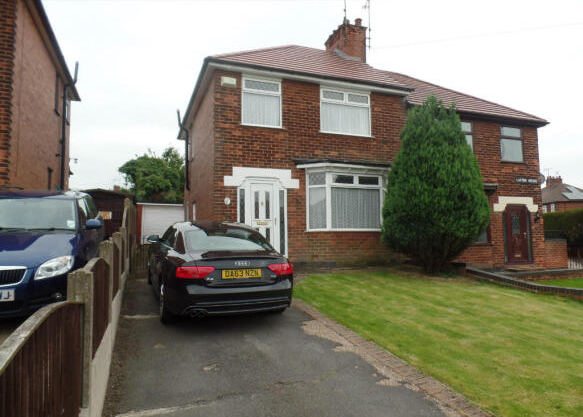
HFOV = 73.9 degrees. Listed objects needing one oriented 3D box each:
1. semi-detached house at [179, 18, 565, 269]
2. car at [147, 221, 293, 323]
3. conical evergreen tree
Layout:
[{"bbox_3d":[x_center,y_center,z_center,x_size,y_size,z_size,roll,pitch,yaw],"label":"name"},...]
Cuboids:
[{"bbox_3d":[2.264,-2.544,14.856,12.100,9.500,7.700,1,-5,-21],"label":"semi-detached house"},{"bbox_3d":[-1.469,0.911,6.932,1.850,1.370,4.630,1,0,-23],"label":"car"},{"bbox_3d":[3.716,-0.672,10.215,2.650,4.700,2.650,1,-5,-21],"label":"conical evergreen tree"}]

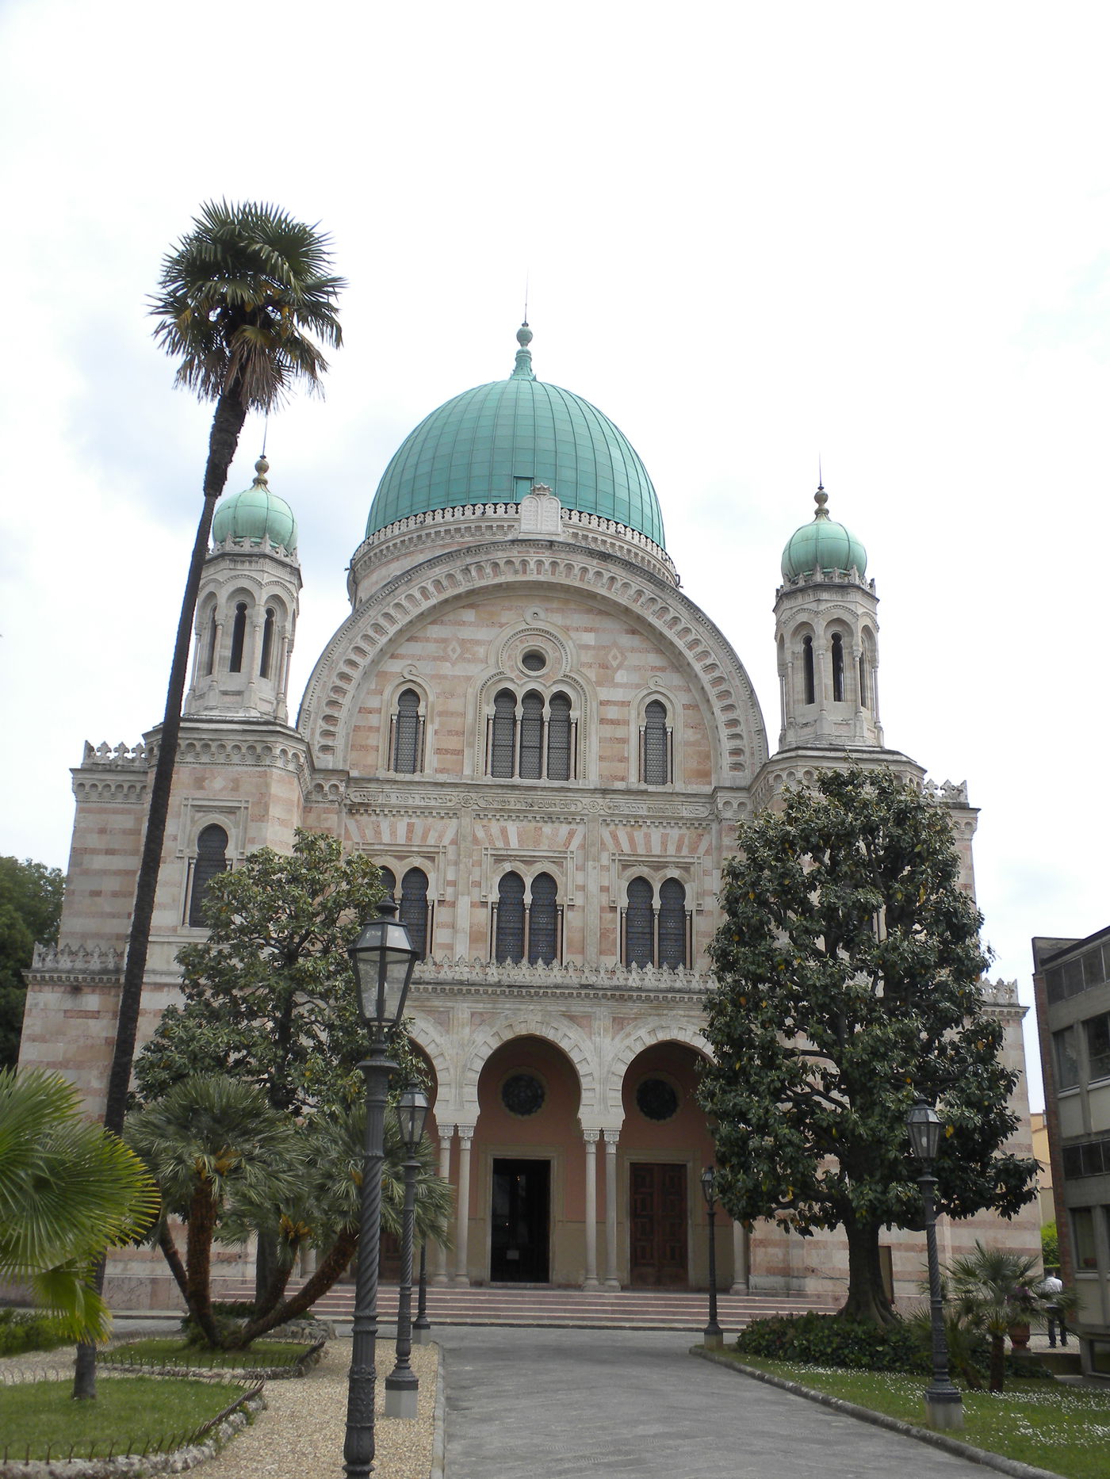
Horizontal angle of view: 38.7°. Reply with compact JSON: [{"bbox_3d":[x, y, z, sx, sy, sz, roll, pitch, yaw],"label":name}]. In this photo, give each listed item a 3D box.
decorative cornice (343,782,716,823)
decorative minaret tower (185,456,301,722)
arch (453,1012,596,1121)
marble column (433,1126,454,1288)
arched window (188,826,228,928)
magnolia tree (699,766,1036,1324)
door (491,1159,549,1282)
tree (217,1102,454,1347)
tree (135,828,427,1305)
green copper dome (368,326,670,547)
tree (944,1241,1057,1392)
[{"bbox_3d":[-0.753,1.865,46.823,10.989,0.892,0.500,2,-19,-3],"label":"decorative cornice"},{"bbox_3d":[-9.959,-4.877,52.245,3.420,10.248,3.400,2,-20,-3],"label":"decorative minaret tower"},{"bbox_3d":[-0.734,8.746,42.437,3.650,2.740,0.600,3,-18,-3],"label":"arch"},{"bbox_3d":[-2.936,12.254,41.501,0.420,4.016,0.420,2,-19,-3],"label":"marble column"},{"bbox_3d":[-9.598,3.759,43.771,0.979,2.900,0.300,2,-19,-3],"label":"arched window"},{"bbox_3d":[7.296,7.041,37.758,7.900,13.209,7.500,2,-20,-3],"label":"magnolia tree"},{"bbox_3d":[-0.942,13.300,43.712,1.662,3.256,0.200,2,-19,-3],"label":"door"},{"bbox_3d":[-3.834,8.484,27.539,3.925,3.841,3.400,2,-19,-3],"label":"tree"},{"bbox_3d":[-6.565,8.000,39.511,7.100,11.763,6.800,2,-20,-3],"label":"tree"},{"bbox_3d":[-1.585,-13.940,73.497,13.600,12.200,13.600,3,-18,-3],"label":"green copper dome"},{"bbox_3d":[6.398,8.421,23.038,1.700,1.976,1.700,2,-20,-3],"label":"tree"}]

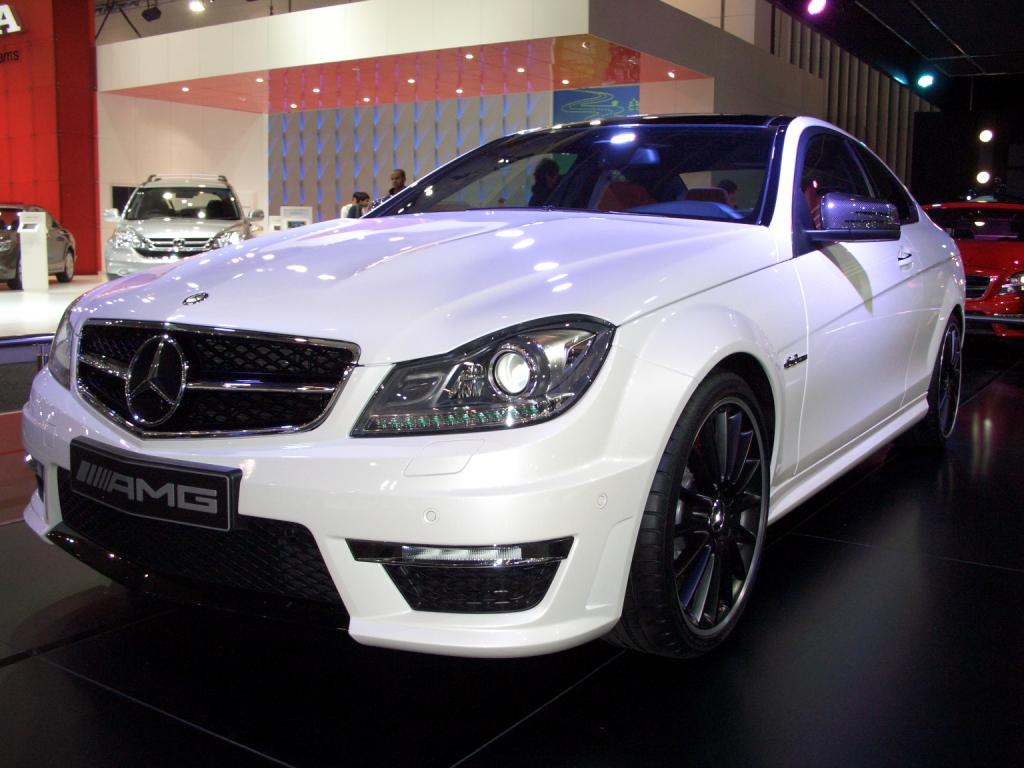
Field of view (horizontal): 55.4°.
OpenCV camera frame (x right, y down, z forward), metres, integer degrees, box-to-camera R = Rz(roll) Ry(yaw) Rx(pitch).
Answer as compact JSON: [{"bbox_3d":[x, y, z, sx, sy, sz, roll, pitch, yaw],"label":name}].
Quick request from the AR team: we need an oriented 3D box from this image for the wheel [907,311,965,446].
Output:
[{"bbox_3d":[1.894,-0.022,4.495,0.250,0.637,0.637,5,9,34],"label":"wheel"}]

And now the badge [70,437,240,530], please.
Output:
[{"bbox_3d":[-0.731,0.197,1.943,0.530,0.116,0.050,5,9,34],"label":"badge"}]

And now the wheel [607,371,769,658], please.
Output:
[{"bbox_3d":[0.376,0.280,2.203,0.240,0.645,0.645,5,9,35],"label":"wheel"}]

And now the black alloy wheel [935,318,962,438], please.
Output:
[{"bbox_3d":[1.900,-0.022,4.491,0.220,0.570,0.570,5,9,34],"label":"black alloy wheel"}]

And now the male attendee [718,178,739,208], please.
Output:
[{"bbox_3d":[2.124,-1.179,9.712,0.500,1.680,0.320,-2,8,-13],"label":"male attendee"}]

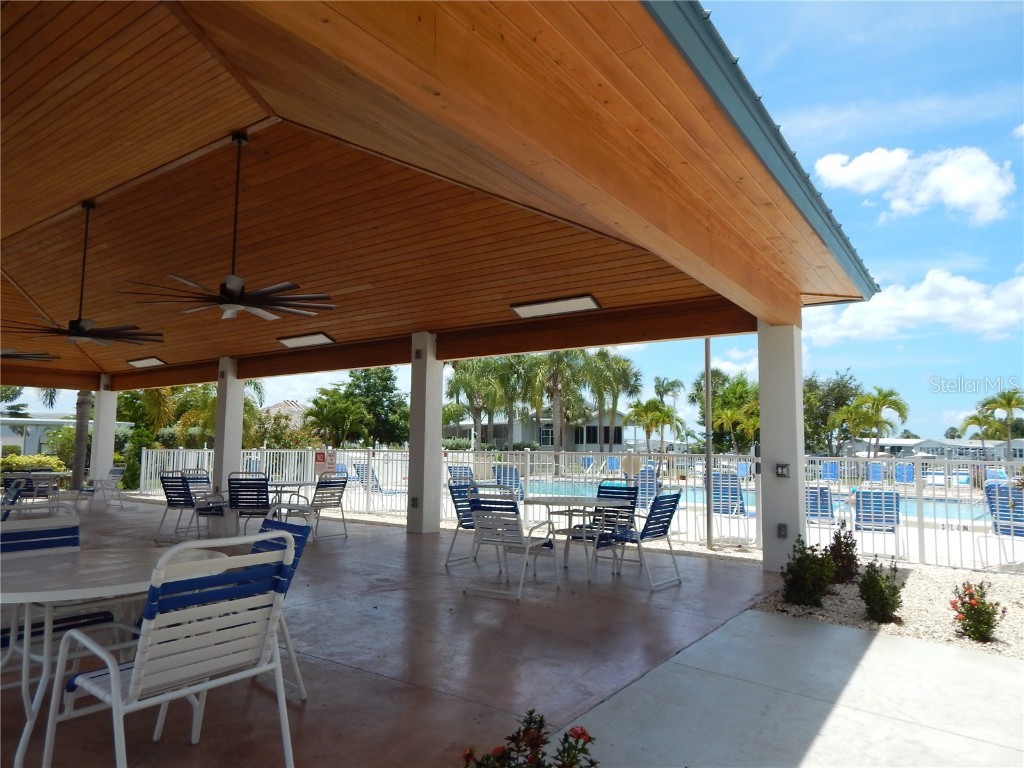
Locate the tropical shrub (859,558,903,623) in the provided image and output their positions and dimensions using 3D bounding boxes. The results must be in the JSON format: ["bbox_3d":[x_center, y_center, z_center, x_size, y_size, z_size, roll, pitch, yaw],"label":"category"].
[{"bbox_3d":[2.819,1.572,4.959,0.320,0.459,0.320,-3,-6,29],"label":"tropical shrub"}]

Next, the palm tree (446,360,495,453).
[{"bbox_3d":[-2.018,1.546,33.921,2.600,6.011,2.600,0,-6,0],"label":"palm tree"}]

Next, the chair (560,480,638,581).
[{"bbox_3d":[1.011,1.506,7.076,0.593,0.941,0.714,-4,-7,36],"label":"chair"}]

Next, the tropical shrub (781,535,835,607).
[{"bbox_3d":[2.460,1.554,5.394,0.420,0.570,0.420,-2,-6,24],"label":"tropical shrub"}]

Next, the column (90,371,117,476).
[{"bbox_3d":[-9.937,1.260,15.854,0.361,2.945,0.361,-3,-7,34],"label":"column"}]

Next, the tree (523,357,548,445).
[{"bbox_3d":[1.405,1.636,38.962,1.900,6.867,1.900,0,-6,0],"label":"tree"}]

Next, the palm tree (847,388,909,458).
[{"bbox_3d":[16.296,2.234,28.617,2.450,4.267,2.450,-2,-6,29],"label":"palm tree"}]

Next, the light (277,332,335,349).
[{"bbox_3d":[-3.596,-0.748,11.361,1.240,0.050,0.330,-3,-27,35],"label":"light"}]

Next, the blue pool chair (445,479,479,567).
[{"bbox_3d":[-0.257,1.497,7.016,0.691,0.922,0.576,-2,-6,26],"label":"blue pool chair"}]

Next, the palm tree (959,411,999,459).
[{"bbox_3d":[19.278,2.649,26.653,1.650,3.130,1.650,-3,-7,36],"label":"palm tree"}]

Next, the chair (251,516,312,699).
[{"bbox_3d":[-1.464,1.117,3.305,0.593,0.941,0.714,-4,-7,41],"label":"chair"}]

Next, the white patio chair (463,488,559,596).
[{"bbox_3d":[0.002,1.380,5.877,0.593,0.941,0.714,-3,-7,34],"label":"white patio chair"}]

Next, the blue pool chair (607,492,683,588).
[{"bbox_3d":[1.170,1.440,6.263,0.704,0.922,0.576,-3,-7,35],"label":"blue pool chair"}]

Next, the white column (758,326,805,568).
[{"bbox_3d":[2.882,0.642,6.989,0.346,2.688,0.346,-3,-7,35],"label":"white column"}]

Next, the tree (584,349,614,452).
[{"bbox_3d":[4.862,1.441,35.700,2.000,6.956,2.000,0,-6,8],"label":"tree"}]

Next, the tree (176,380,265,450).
[{"bbox_3d":[-9.447,1.380,20.834,3.000,3.647,3.000,3,-6,-24],"label":"tree"}]

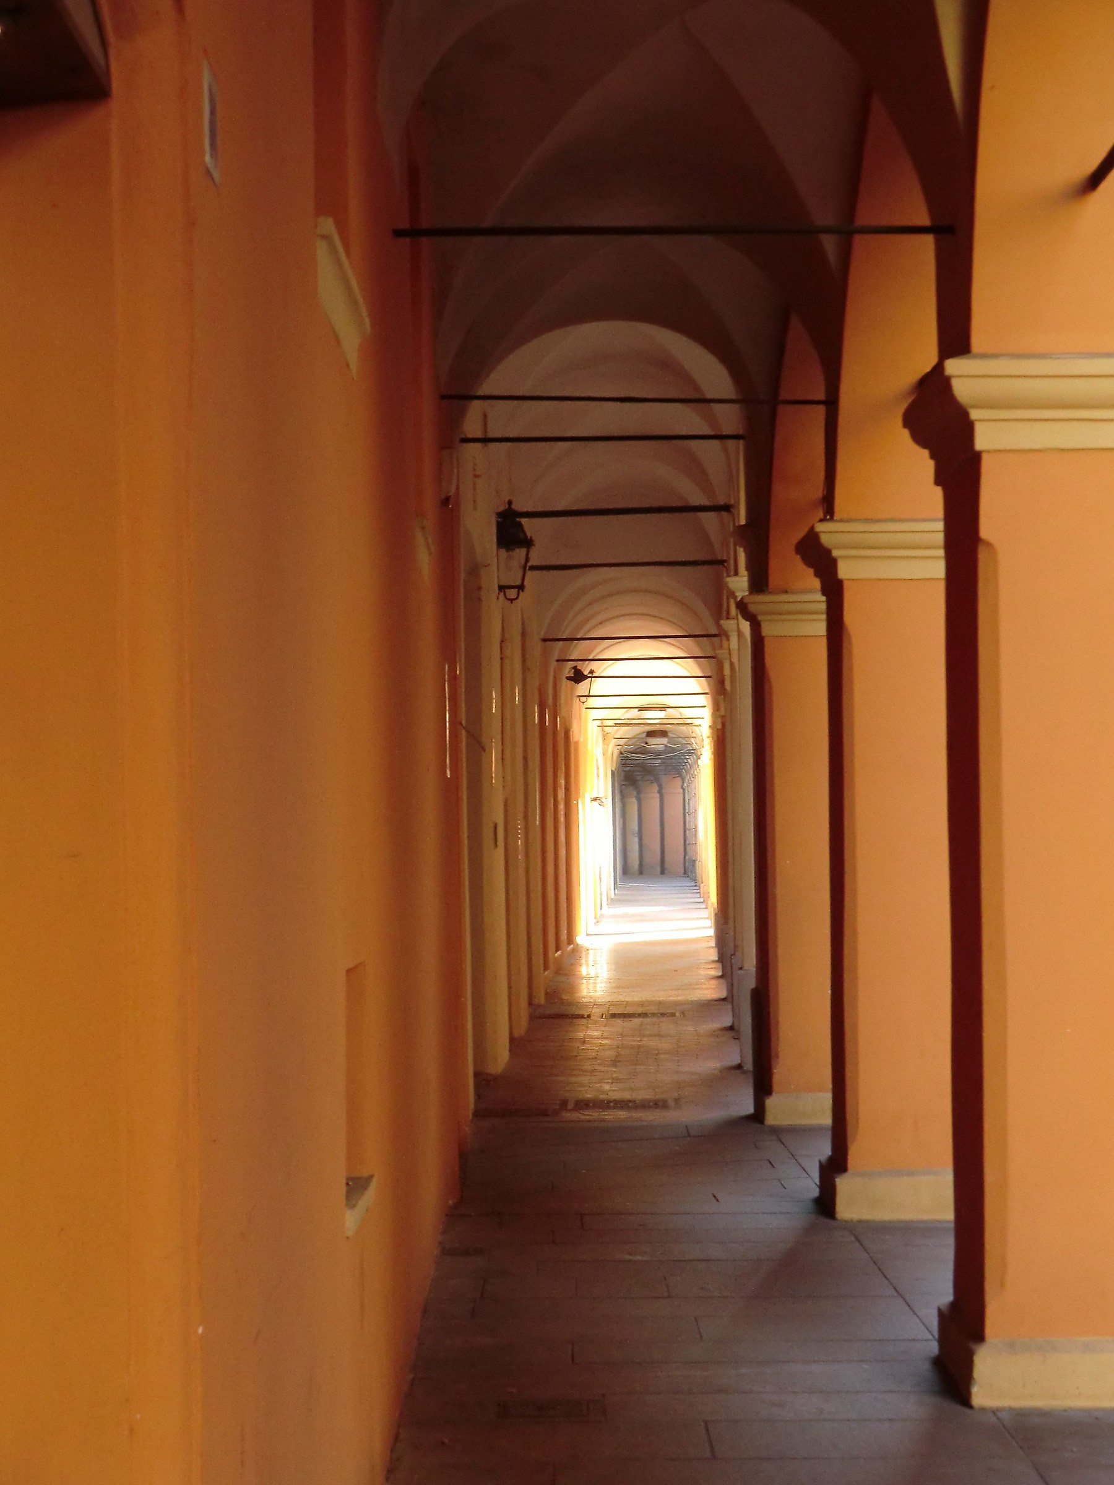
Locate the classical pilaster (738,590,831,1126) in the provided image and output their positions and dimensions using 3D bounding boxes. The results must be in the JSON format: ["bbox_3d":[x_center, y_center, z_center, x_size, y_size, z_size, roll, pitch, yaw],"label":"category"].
[{"bbox_3d":[1.487,0.656,18.450,0.920,2.920,1.020,0,-2,0],"label":"classical pilaster"}]

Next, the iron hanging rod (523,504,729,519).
[{"bbox_3d":[0.418,-1.631,23.040,1.649,0.048,0.048,-2,-2,1],"label":"iron hanging rod"}]

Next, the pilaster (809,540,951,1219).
[{"bbox_3d":[1.531,0.543,13.950,0.920,2.890,1.020,0,-2,0],"label":"pilaster"}]

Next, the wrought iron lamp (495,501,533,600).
[{"bbox_3d":[-0.345,-1.436,24.525,0.330,0.770,0.330,0,-2,0],"label":"wrought iron lamp"}]

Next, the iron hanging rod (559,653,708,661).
[{"bbox_3d":[0.846,-0.921,35.865,1.717,0.028,0.028,-1,-2,2],"label":"iron hanging rod"}]

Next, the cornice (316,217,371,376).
[{"bbox_3d":[-0.413,-0.830,6.165,0.070,0.135,1.100,0,-2,0],"label":"cornice"}]

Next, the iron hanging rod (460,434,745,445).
[{"bbox_3d":[0.264,-1.753,18.810,1.647,0.031,0.031,-1,-2,0],"label":"iron hanging rod"}]

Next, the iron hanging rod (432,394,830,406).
[{"bbox_3d":[0.340,-1.465,13.950,1.678,0.023,0.023,1,-2,0],"label":"iron hanging rod"}]

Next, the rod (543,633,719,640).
[{"bbox_3d":[0.715,-1.014,31.635,1.712,0.031,0.031,-1,-2,2],"label":"rod"}]

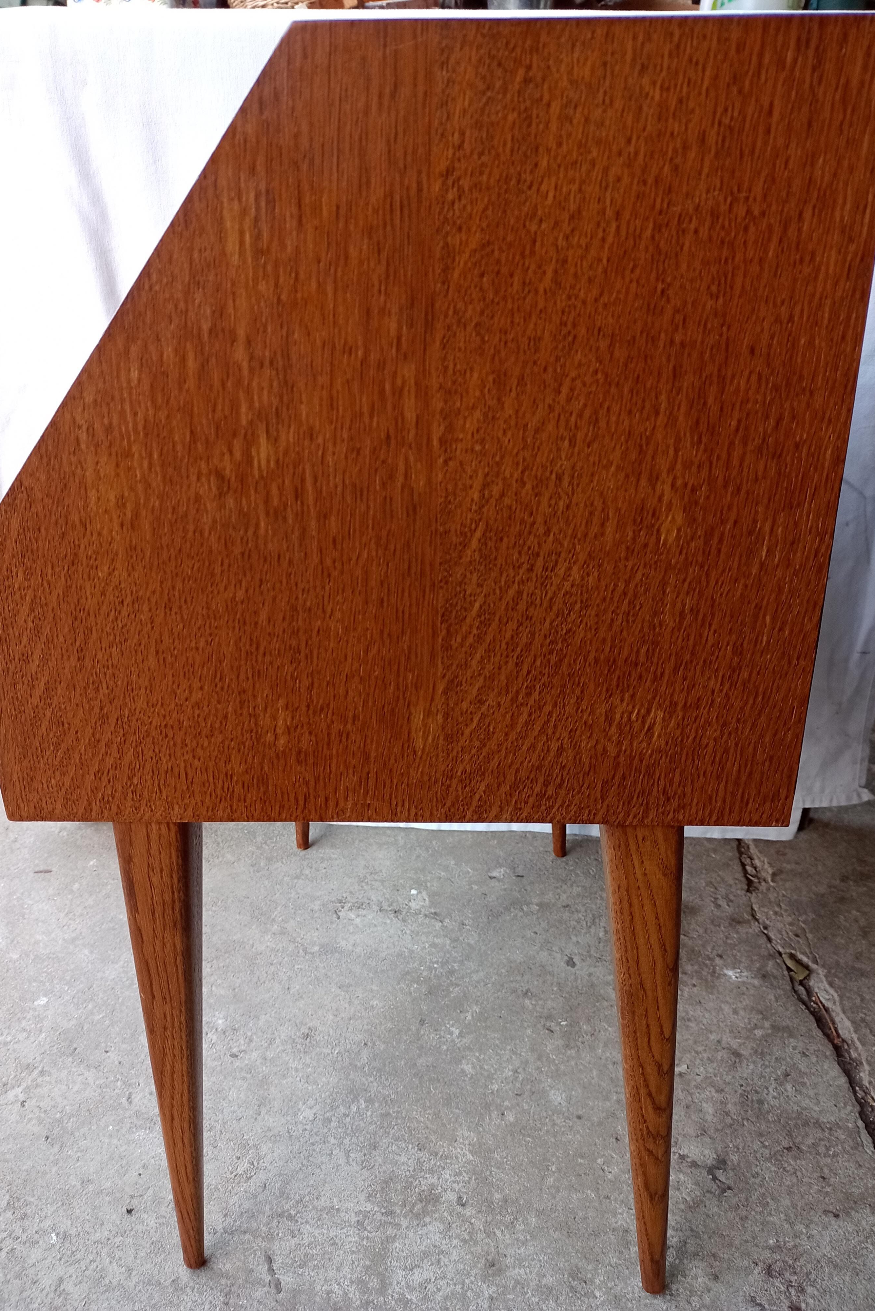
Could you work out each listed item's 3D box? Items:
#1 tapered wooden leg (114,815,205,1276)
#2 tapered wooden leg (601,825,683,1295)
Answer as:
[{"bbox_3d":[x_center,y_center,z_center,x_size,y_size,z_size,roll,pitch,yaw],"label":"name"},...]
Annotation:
[{"bbox_3d":[-0.177,0.264,0.693,0.056,0.394,0.056,1,19,1],"label":"tapered wooden leg"},{"bbox_3d":[0.140,0.269,0.682,0.056,0.396,0.056,-4,17,3],"label":"tapered wooden leg"}]

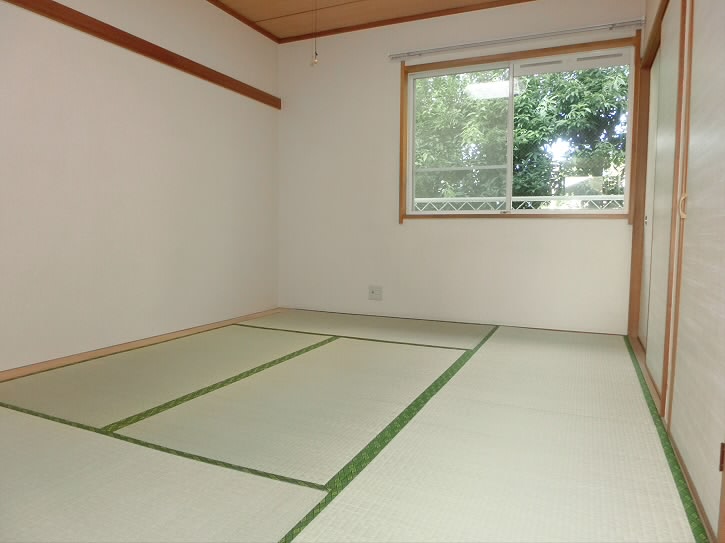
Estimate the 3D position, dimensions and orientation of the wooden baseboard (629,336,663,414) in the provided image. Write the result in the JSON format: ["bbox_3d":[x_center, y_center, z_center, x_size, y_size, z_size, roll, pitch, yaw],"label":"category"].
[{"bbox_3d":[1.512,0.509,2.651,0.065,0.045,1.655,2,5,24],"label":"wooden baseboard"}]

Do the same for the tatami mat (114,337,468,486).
[{"bbox_3d":[-0.122,0.529,2.328,0.887,0.045,1.751,2,5,24],"label":"tatami mat"}]

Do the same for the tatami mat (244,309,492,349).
[{"bbox_3d":[0.016,0.424,3.727,1.790,0.045,0.919,2,5,24],"label":"tatami mat"}]

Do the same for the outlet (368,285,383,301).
[{"bbox_3d":[0.111,0.186,4.165,0.120,0.118,0.012,2,5,24],"label":"outlet"}]

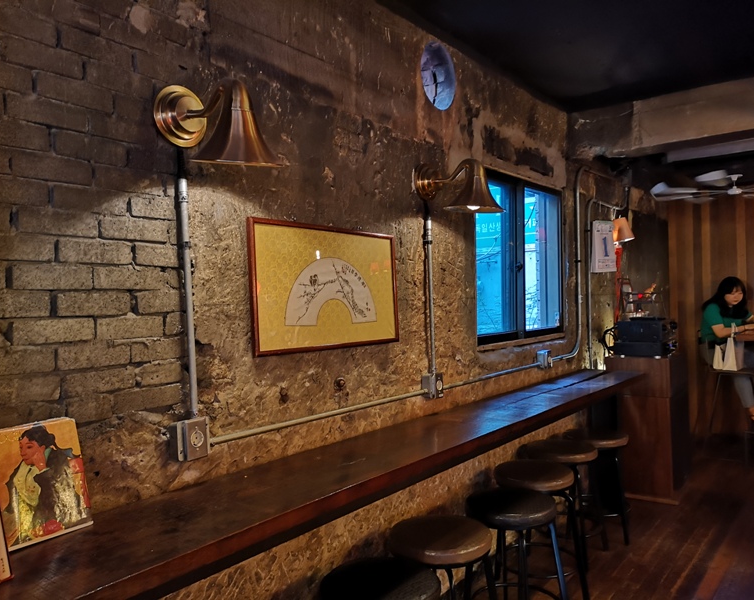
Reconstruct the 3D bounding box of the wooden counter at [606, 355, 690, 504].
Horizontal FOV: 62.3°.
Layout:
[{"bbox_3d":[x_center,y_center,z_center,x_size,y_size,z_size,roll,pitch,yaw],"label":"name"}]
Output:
[{"bbox_3d":[1.995,0.887,4.593,0.440,0.990,0.510,-1,0,38],"label":"wooden counter"}]

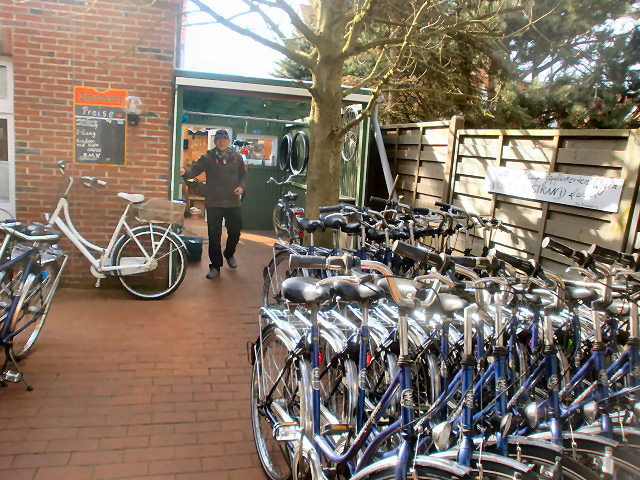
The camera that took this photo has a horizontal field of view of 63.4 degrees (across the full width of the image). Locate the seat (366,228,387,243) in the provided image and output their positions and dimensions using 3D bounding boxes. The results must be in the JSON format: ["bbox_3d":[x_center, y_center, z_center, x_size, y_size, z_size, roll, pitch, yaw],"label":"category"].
[{"bbox_3d":[0.457,-0.036,4.150,0.190,0.105,0.260,0,11,-25],"label":"seat"}]

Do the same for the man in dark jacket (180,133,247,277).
[{"bbox_3d":[-1.239,-0.438,6.091,0.700,1.690,0.520,2,11,-7],"label":"man in dark jacket"}]

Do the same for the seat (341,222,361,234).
[{"bbox_3d":[0.247,-0.093,4.200,0.190,0.105,0.260,0,11,-25],"label":"seat"}]

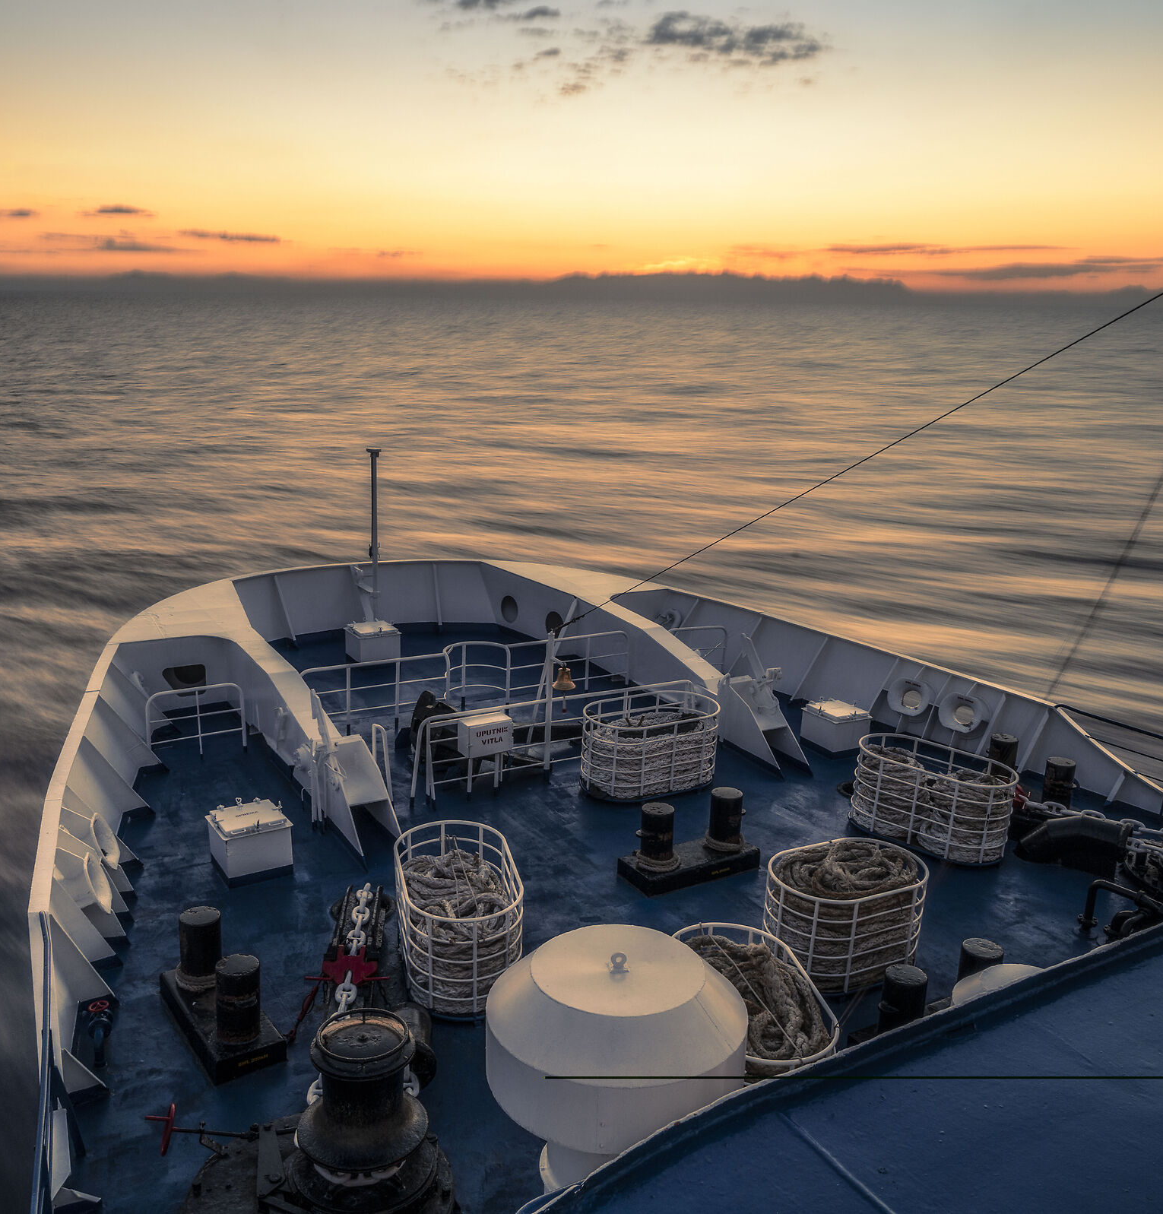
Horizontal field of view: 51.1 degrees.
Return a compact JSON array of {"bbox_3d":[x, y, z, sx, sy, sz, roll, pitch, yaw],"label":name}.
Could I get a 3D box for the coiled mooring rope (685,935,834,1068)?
[{"bbox_3d":[1.282,3.471,9.645,0.954,0.835,1.775,-1,16,-12],"label":"coiled mooring rope"}]

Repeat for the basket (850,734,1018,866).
[{"bbox_3d":[4.111,2.241,14.290,1.886,0.960,0.993,14,19,35],"label":"basket"}]

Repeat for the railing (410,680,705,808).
[{"bbox_3d":[-0.198,1.681,15.233,4.026,1.162,0.140,-6,18,-26],"label":"railing"}]

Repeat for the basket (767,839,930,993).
[{"bbox_3d":[2.507,2.934,11.593,1.592,0.960,1.048,-5,18,-26],"label":"basket"}]

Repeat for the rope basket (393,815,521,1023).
[{"bbox_3d":[-1.153,2.858,11.298,1.052,0.960,1.893,-1,16,-13],"label":"rope basket"}]

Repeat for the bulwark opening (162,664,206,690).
[{"bbox_3d":[-5.528,1.015,16.912,0.591,0.432,0.127,-8,19,-33],"label":"bulwark opening"}]

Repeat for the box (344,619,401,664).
[{"bbox_3d":[-3.338,0.601,19.529,0.711,0.635,0.711,-6,18,-29],"label":"box"}]

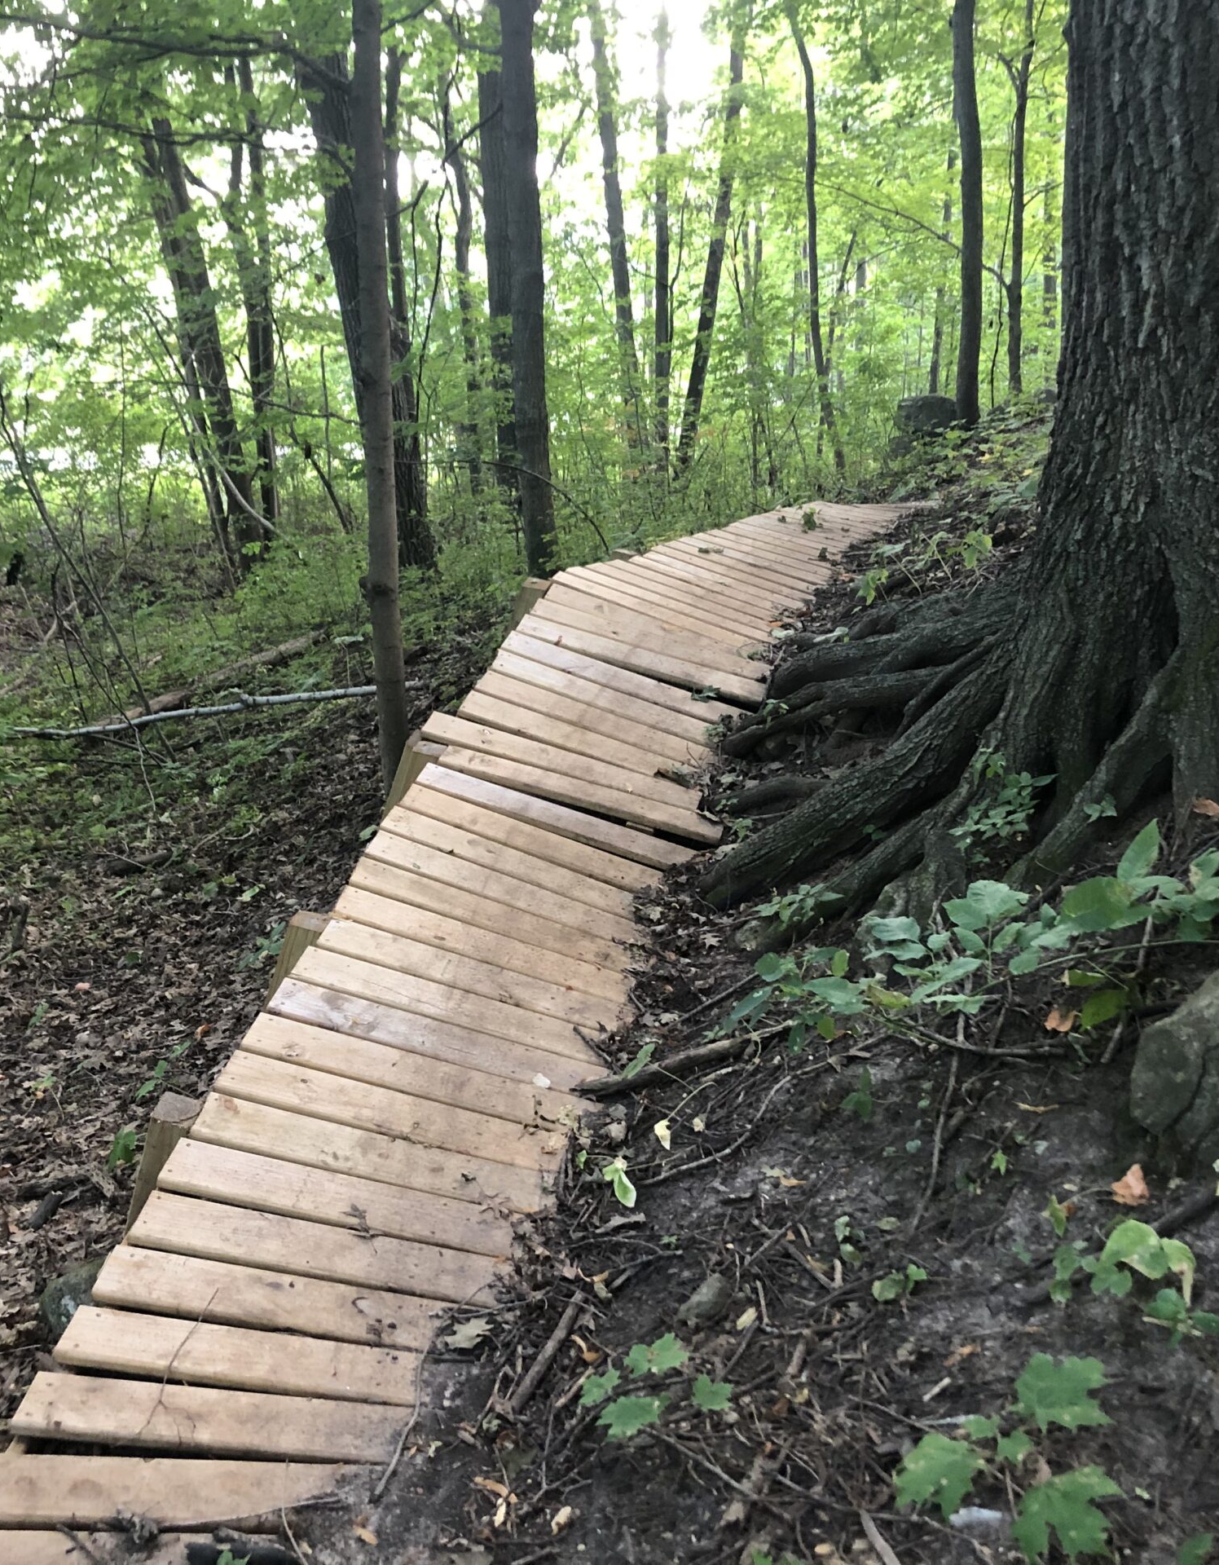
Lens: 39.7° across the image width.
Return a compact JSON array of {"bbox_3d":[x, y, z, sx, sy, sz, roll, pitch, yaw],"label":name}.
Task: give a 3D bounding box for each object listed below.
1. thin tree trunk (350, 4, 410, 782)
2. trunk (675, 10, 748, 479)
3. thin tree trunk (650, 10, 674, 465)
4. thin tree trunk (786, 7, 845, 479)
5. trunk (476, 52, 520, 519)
[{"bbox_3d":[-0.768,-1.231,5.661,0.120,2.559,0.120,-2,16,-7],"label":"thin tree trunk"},{"bbox_3d":[1.050,-5.643,17.853,0.200,4.758,0.200,7,16,1],"label":"trunk"},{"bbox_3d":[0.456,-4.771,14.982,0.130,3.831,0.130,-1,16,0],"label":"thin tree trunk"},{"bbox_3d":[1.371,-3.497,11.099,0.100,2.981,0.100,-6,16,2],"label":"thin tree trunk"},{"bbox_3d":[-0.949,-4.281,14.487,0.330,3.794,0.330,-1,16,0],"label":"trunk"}]

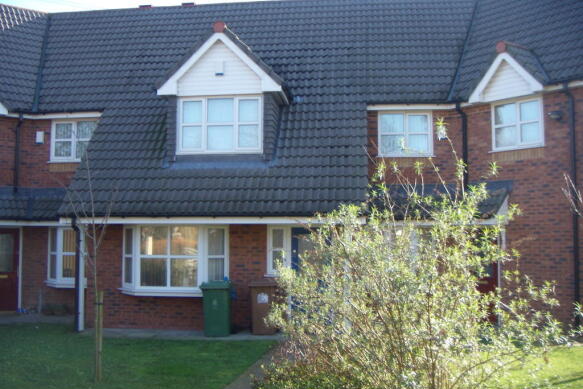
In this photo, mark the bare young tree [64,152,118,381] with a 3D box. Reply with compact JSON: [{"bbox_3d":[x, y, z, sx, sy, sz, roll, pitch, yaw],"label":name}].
[{"bbox_3d":[-2.667,0.951,8.450,0.740,3.060,0.700,0,-3,0],"label":"bare young tree"}]

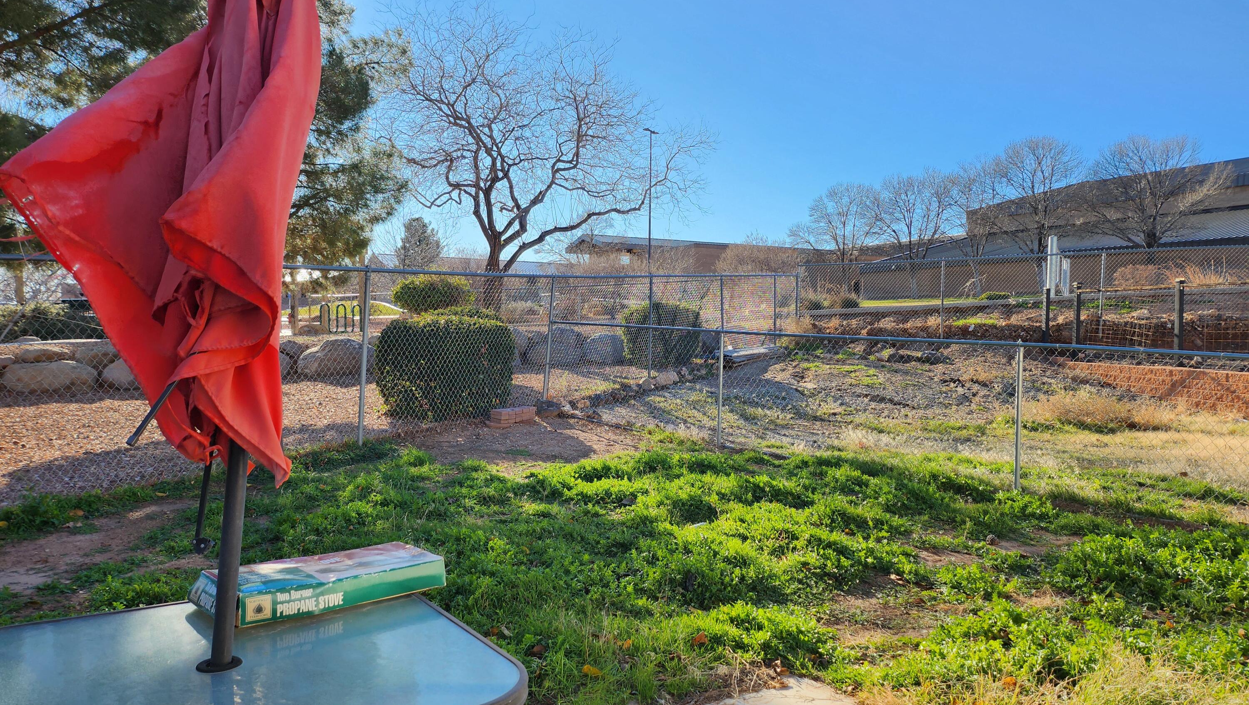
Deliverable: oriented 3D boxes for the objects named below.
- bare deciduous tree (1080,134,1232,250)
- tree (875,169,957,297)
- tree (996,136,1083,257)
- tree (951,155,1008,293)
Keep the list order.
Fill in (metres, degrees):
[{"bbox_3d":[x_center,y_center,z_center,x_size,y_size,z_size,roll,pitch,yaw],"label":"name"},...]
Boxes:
[{"bbox_3d":[25.768,-6.767,42.000,7.230,7.620,6.870,0,4,0],"label":"bare deciduous tree"},{"bbox_3d":[18.835,-7.698,56.000,5.190,8.390,5.190,0,4,0],"label":"tree"},{"bbox_3d":[22.534,-7.441,47.000,4.670,8.690,4.670,0,4,0],"label":"tree"},{"bbox_3d":[21.298,-7.617,52.000,3.790,8.500,3.980,0,4,0],"label":"tree"}]

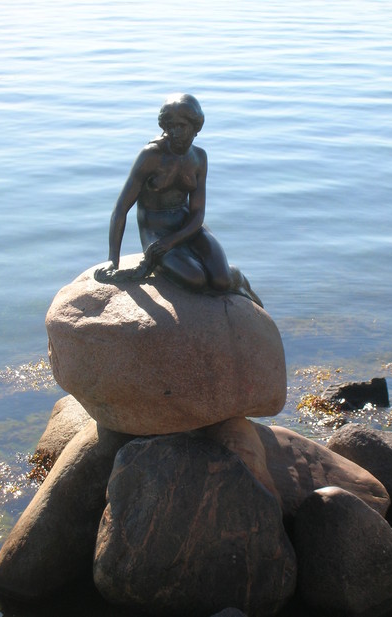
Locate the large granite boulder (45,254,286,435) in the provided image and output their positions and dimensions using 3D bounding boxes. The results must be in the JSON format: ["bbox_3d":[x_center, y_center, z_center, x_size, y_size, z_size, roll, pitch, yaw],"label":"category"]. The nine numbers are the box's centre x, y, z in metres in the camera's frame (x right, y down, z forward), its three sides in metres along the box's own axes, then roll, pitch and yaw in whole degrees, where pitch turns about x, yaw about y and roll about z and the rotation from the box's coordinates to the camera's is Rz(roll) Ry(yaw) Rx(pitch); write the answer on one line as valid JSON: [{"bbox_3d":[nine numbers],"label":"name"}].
[{"bbox_3d":[-0.162,0.192,7.370,1.250,0.860,1.050,0,18,0],"label":"large granite boulder"}]

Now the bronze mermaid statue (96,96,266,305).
[{"bbox_3d":[-0.090,-0.513,7.194,0.920,1.200,0.670,-8,20,-24],"label":"bronze mermaid statue"}]

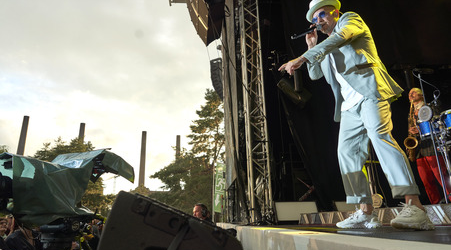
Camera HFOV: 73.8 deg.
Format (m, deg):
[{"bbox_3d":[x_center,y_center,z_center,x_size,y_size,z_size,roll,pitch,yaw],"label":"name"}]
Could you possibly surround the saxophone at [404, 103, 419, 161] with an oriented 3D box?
[{"bbox_3d":[2.421,0.084,3.900,0.220,0.800,0.340,-3,-15,37],"label":"saxophone"}]

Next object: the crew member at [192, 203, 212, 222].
[{"bbox_3d":[-0.275,1.889,3.798,0.340,1.760,0.500,5,-17,-24],"label":"crew member"}]

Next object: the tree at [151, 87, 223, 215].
[{"bbox_3d":[-3.445,3.135,32.343,9.000,14.500,8.500,0,-15,-6],"label":"tree"}]

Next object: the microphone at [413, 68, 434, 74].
[{"bbox_3d":[2.505,-0.689,3.800,0.250,0.065,0.060,0,-15,-6],"label":"microphone"}]

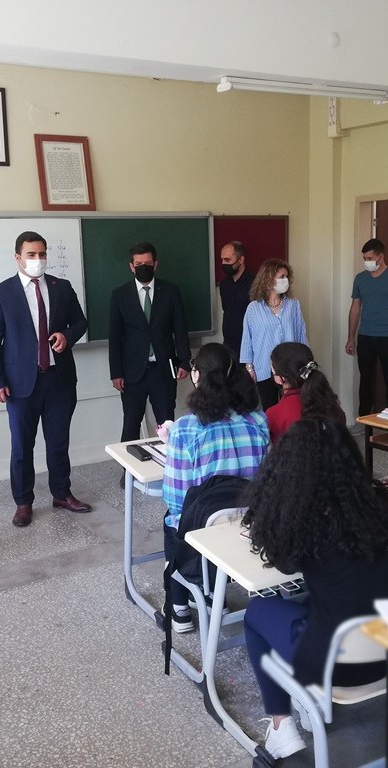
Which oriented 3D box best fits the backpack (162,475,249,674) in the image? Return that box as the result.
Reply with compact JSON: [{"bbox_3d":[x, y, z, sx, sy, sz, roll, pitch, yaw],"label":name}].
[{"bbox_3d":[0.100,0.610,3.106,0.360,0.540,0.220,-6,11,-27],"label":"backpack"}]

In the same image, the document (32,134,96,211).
[{"bbox_3d":[-0.961,-1.598,6.051,0.433,0.565,0.030,-7,2,-31],"label":"document"}]

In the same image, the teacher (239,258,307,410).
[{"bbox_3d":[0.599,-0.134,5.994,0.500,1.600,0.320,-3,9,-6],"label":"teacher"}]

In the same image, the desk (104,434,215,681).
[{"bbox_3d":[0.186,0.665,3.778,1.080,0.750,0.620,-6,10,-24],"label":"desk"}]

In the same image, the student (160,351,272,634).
[{"bbox_3d":[0.076,0.455,3.406,0.480,1.290,0.650,-7,11,-28],"label":"student"}]

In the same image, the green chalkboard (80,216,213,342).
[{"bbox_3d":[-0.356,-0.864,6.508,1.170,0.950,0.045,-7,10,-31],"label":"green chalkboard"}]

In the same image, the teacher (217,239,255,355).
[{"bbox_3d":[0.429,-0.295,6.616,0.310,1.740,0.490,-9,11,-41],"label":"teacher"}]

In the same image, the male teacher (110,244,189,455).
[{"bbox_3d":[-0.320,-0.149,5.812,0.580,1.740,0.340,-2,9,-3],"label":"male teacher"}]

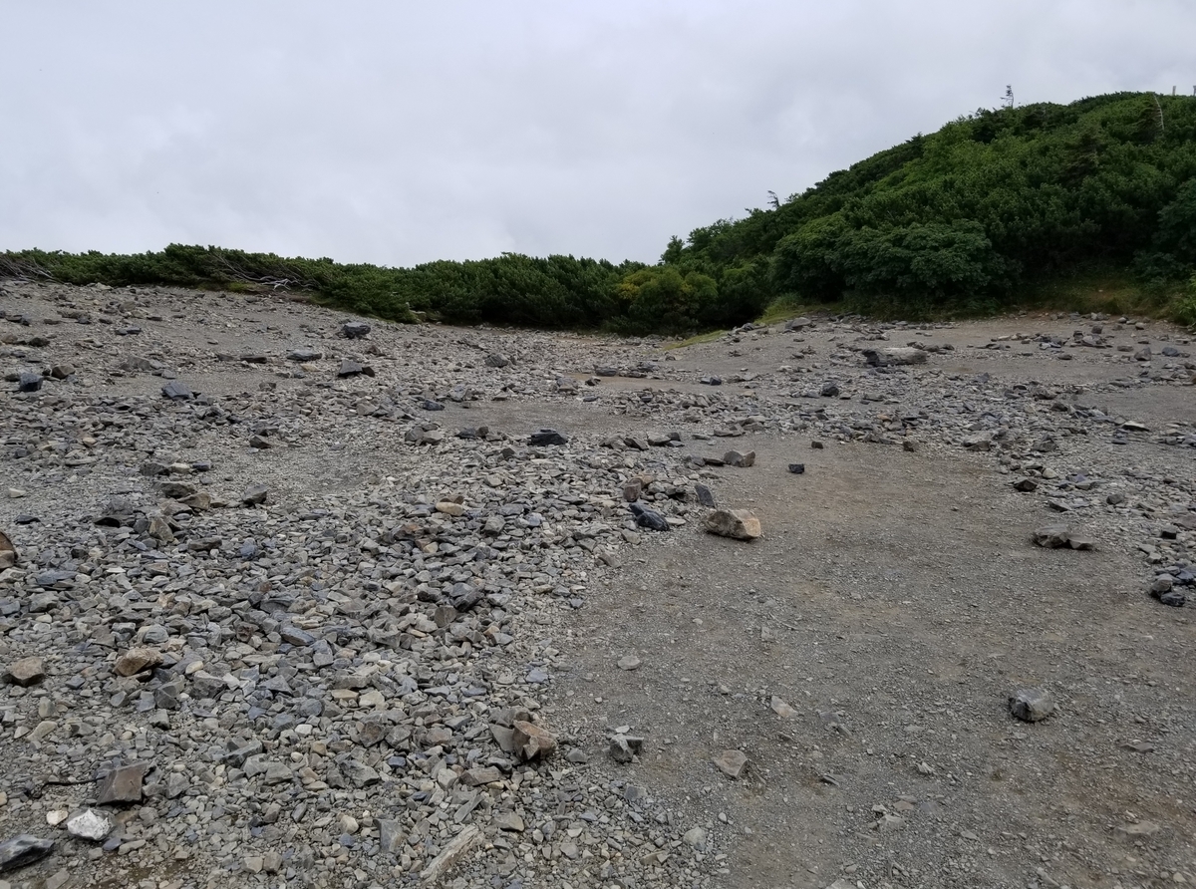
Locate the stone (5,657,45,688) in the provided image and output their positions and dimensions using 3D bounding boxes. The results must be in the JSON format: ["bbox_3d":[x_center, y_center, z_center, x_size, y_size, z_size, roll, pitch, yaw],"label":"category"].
[{"bbox_3d":[-2.324,0.923,3.640,0.145,0.090,0.120,-1,4,-25],"label":"stone"}]

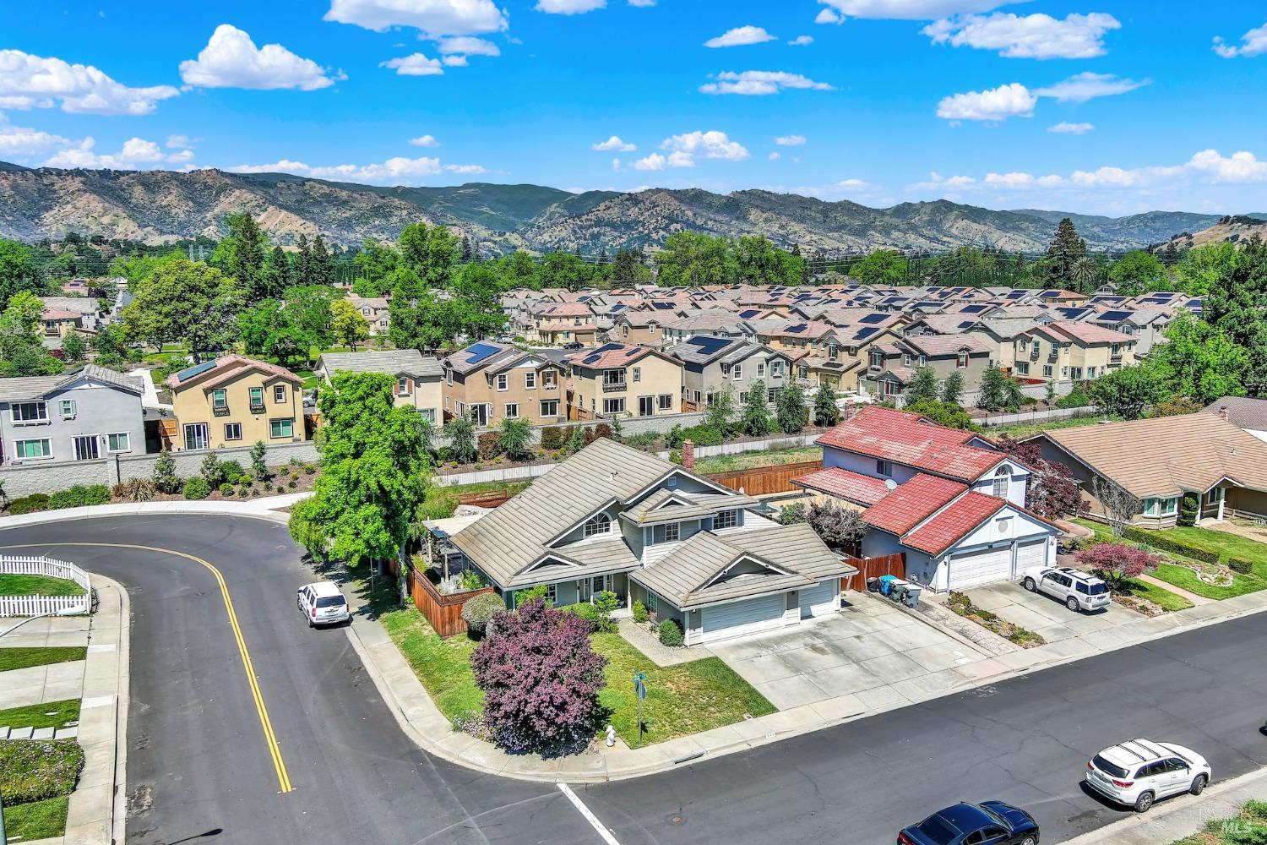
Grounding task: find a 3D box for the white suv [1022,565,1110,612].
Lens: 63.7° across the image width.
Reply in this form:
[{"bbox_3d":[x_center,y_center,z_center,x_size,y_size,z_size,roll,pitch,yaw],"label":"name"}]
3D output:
[{"bbox_3d":[24.530,9.175,58.114,1.830,1.830,4.810,-6,11,-30],"label":"white suv"}]

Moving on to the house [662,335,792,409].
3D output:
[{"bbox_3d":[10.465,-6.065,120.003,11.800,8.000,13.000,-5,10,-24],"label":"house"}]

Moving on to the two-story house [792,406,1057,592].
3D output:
[{"bbox_3d":[19.965,4.332,71.347,15.500,7.750,20.600,-5,10,-26],"label":"two-story house"}]

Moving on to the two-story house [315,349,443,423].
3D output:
[{"bbox_3d":[-29.866,-3.858,120.224,12.400,8.700,14.100,-5,10,-25],"label":"two-story house"}]

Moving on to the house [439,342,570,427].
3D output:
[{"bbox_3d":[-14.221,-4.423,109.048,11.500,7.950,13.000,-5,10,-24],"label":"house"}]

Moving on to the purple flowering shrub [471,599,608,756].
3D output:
[{"bbox_3d":[-3.940,10.567,42.754,5.550,5.550,5.550,-1,9,0],"label":"purple flowering shrub"}]

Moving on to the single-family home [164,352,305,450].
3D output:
[{"bbox_3d":[-44.111,-2.710,113.484,13.200,8.900,13.800,-5,10,-25],"label":"single-family home"}]

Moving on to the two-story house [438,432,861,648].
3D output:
[{"bbox_3d":[0.494,6.241,59.933,18.419,7.901,18.469,-6,10,-25],"label":"two-story house"}]

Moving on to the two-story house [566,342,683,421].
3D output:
[{"bbox_3d":[-2.058,-5.769,131.542,12.700,8.250,14.300,-5,10,-25],"label":"two-story house"}]

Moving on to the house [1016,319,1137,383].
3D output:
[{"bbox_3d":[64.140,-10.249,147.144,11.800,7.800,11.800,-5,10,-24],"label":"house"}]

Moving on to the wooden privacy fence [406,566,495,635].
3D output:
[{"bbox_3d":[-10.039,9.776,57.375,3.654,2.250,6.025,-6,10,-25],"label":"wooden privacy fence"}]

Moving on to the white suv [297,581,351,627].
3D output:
[{"bbox_3d":[-17.782,10.209,58.460,2.010,1.920,5.130,-6,11,-27],"label":"white suv"}]

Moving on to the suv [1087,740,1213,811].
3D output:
[{"bbox_3d":[19.473,13.107,38.482,4.890,1.730,1.925,-5,10,-25],"label":"suv"}]

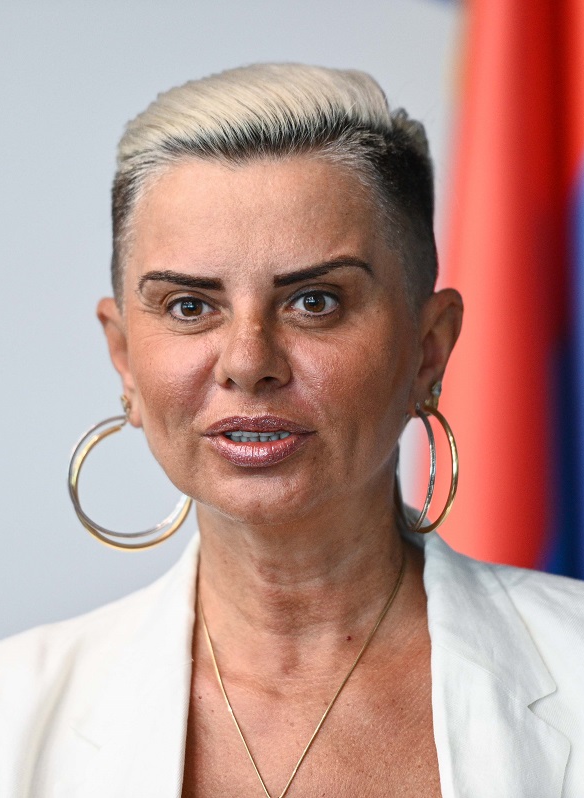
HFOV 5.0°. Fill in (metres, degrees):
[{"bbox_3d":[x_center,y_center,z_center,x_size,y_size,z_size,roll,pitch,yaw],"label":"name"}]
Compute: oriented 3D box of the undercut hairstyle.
[{"bbox_3d":[-0.009,-0.097,3.380,0.162,0.150,0.190,-3,-3,8],"label":"undercut hairstyle"}]

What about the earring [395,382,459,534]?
[{"bbox_3d":[0.068,0.032,3.350,0.016,0.068,0.063,1,-1,-25],"label":"earring"}]

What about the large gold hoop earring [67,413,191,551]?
[{"bbox_3d":[-0.082,0.042,3.365,0.063,0.068,0.017,0,-6,2],"label":"large gold hoop earring"}]

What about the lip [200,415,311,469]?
[{"bbox_3d":[-0.017,0.021,3.275,0.054,0.027,0.021,-3,-3,8],"label":"lip"}]

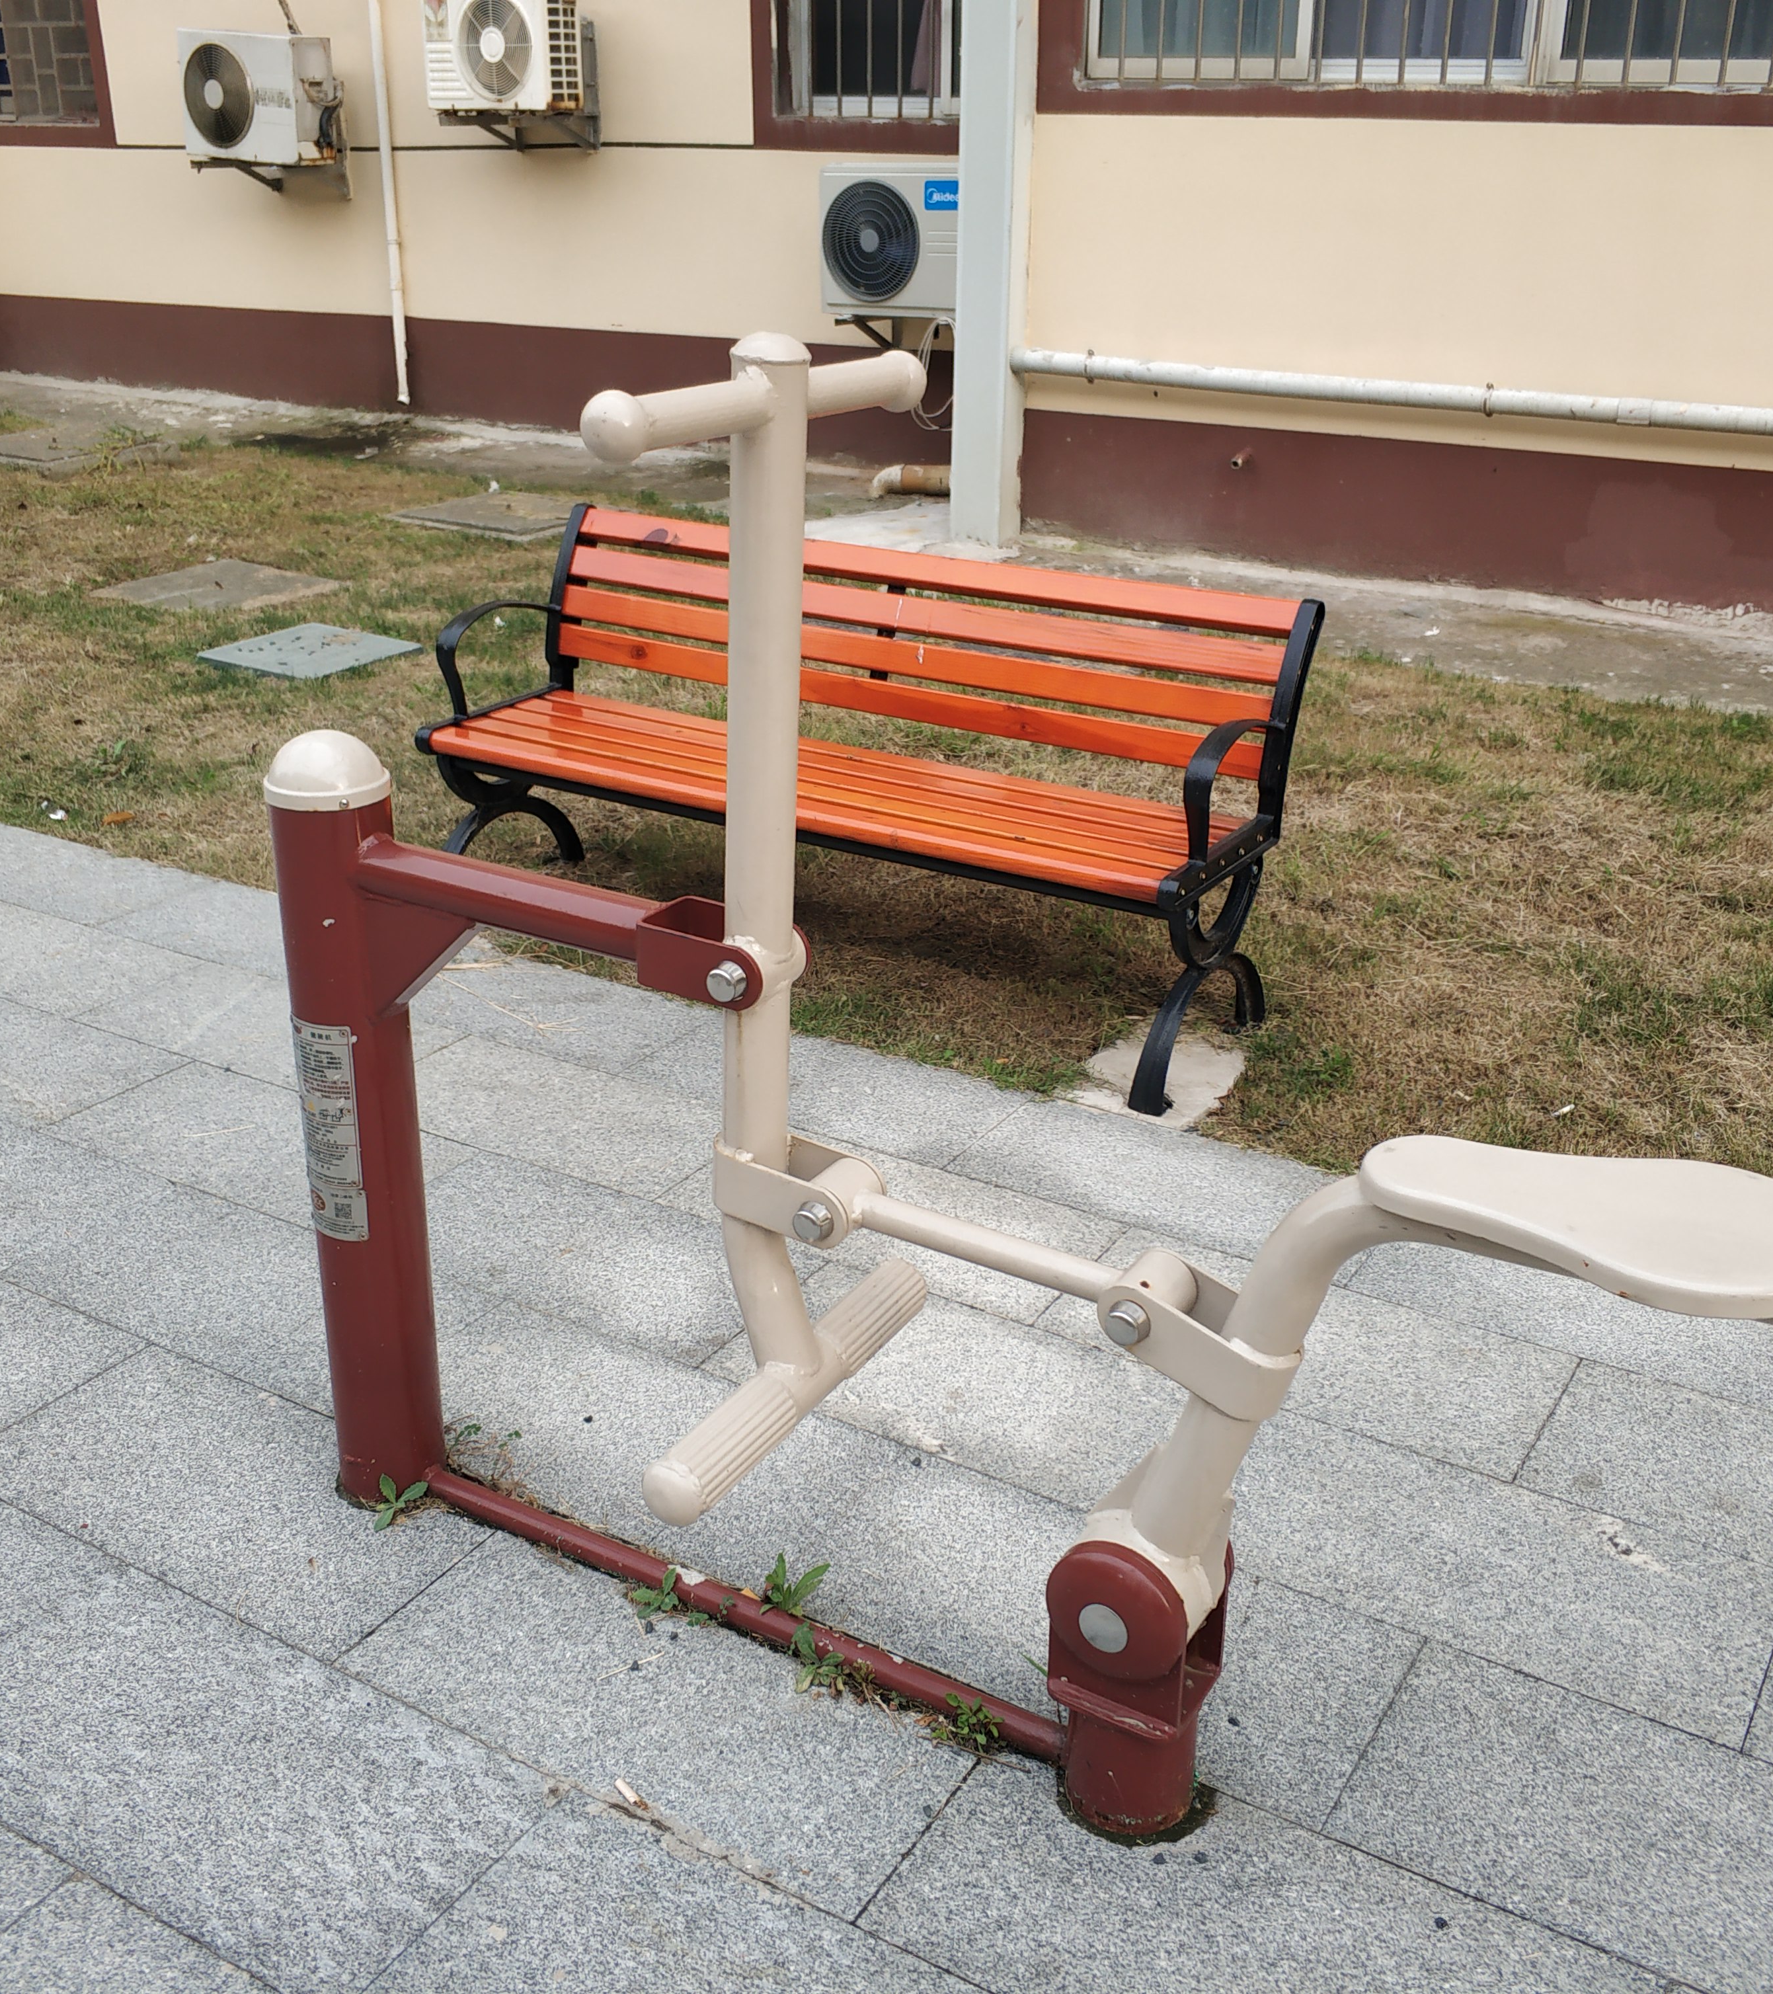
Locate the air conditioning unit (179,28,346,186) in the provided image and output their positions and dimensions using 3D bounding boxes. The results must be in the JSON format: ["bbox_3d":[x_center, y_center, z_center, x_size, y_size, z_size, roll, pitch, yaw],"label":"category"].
[{"bbox_3d":[-2.825,-4.055,9.386,0.710,0.535,0.270,16,28,27],"label":"air conditioning unit"}]

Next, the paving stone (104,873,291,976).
[{"bbox_3d":[-1.117,-0.095,3.798,0.598,0.035,0.301,14,26,28],"label":"paving stone"}]

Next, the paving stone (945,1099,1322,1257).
[{"bbox_3d":[0.417,0.284,2.940,0.600,0.040,0.300,14,26,28],"label":"paving stone"}]

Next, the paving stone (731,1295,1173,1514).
[{"bbox_3d":[0.106,0.481,2.480,0.598,0.035,0.301,14,26,28],"label":"paving stone"}]

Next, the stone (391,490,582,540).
[{"bbox_3d":[-1.347,-1.720,7.519,0.650,0.050,0.650,14,27,29],"label":"stone"}]

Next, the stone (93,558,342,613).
[{"bbox_3d":[-2.042,-1.234,6.387,0.560,0.040,0.560,14,27,29],"label":"stone"}]

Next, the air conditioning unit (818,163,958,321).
[{"bbox_3d":[0.154,-3.028,8.351,0.780,0.564,0.300,14,26,28],"label":"air conditioning unit"}]

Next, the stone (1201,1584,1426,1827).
[{"bbox_3d":[0.209,0.641,2.085,0.600,0.040,0.300,14,26,28],"label":"stone"}]

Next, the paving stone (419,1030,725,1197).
[{"bbox_3d":[-0.504,0.193,3.132,0.600,0.040,0.300,14,26,28],"label":"paving stone"}]

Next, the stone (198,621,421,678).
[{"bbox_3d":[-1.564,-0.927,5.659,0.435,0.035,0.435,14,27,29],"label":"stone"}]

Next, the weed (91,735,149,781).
[{"bbox_3d":[-1.733,-0.542,4.693,0.130,0.075,0.120,-8,24,-19],"label":"weed"}]

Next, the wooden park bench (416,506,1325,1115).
[{"bbox_3d":[-0.088,-0.378,3.539,1.490,0.700,0.545,14,26,28],"label":"wooden park bench"}]

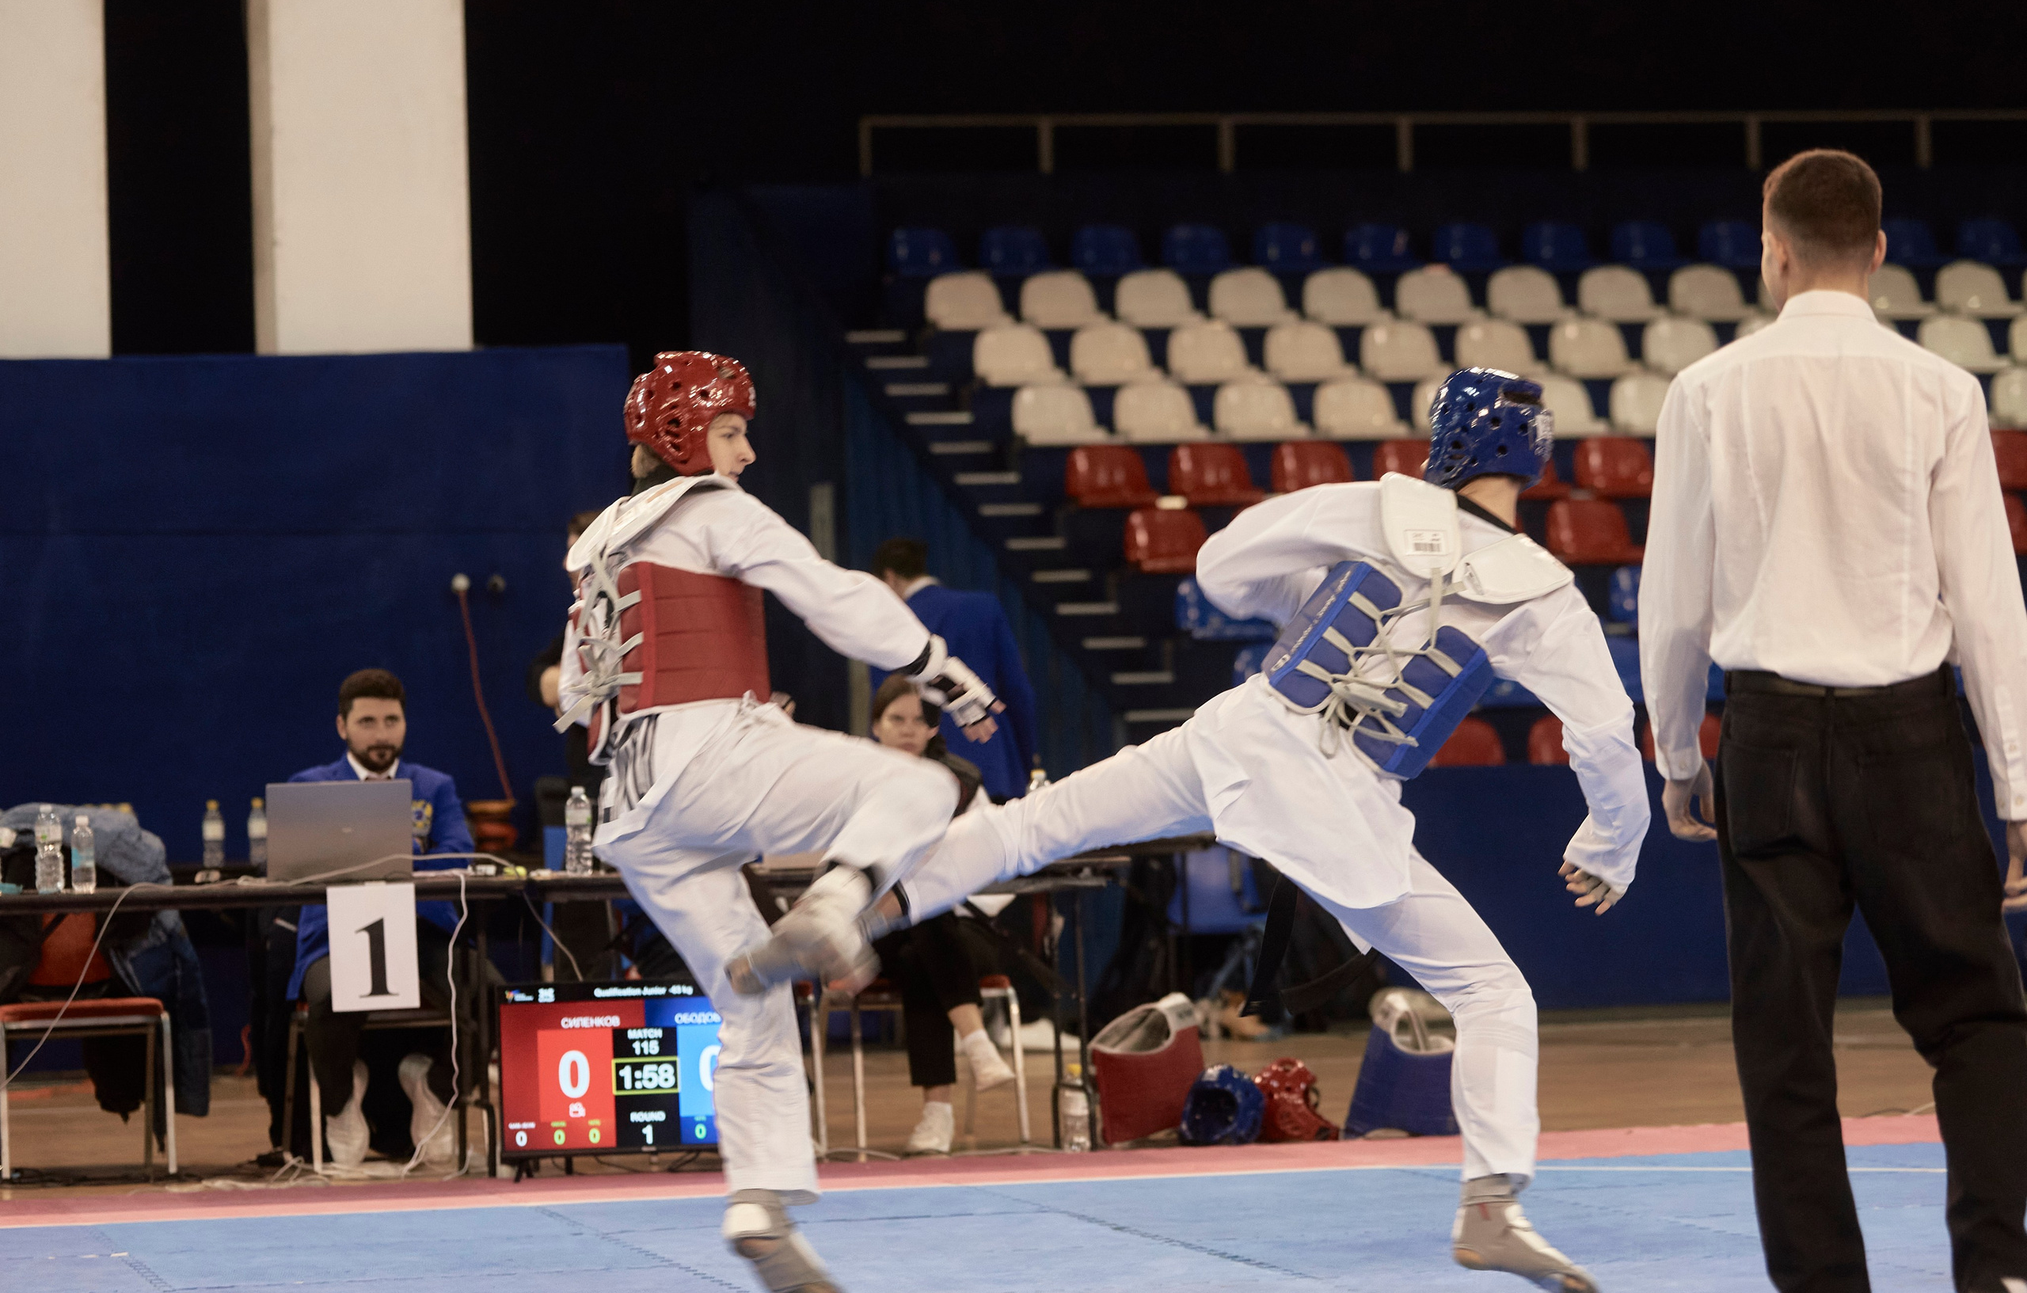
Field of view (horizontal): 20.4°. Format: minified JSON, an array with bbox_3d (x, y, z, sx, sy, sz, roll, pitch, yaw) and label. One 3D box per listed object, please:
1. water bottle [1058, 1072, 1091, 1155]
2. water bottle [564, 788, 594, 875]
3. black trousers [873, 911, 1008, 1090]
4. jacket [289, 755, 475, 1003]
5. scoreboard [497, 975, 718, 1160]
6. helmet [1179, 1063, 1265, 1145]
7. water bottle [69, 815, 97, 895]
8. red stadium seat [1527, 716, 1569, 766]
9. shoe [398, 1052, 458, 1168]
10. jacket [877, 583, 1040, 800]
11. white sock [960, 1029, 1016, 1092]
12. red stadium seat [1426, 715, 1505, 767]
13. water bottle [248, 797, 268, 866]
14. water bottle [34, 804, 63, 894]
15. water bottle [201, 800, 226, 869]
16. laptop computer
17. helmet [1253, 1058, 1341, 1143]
[{"bbox_3d":[0.160,1.181,14.420,0.066,0.224,0.066,-2,-2,0],"label":"water bottle"},{"bbox_3d":[-1.108,0.466,14.350,0.068,0.222,0.068,-1,-2,-13],"label":"water bottle"},{"bbox_3d":[-0.207,0.924,14.850,0.380,0.500,0.580,-1,-2,-12],"label":"black trousers"},{"bbox_3d":[-1.645,0.601,14.600,0.500,0.640,0.420,-1,-2,-10],"label":"jacket"},{"bbox_3d":[-0.915,1.048,14.050,0.730,0.440,0.090,-1,-2,-12],"label":"scoreboard"},{"bbox_3d":[0.540,1.184,14.600,0.200,0.208,0.230,-2,-2,19],"label":"helmet"},{"bbox_3d":[-2.208,0.494,13.360,0.058,0.188,0.058,-2,-2,0],"label":"water bottle"},{"bbox_3d":[2.487,0.460,24.299,0.420,0.360,0.420,-1,-2,-12],"label":"red stadium seat"},{"bbox_3d":[-1.535,1.213,14.750,0.130,0.280,0.250,-1,-2,-9],"label":"shoe"},{"bbox_3d":[-0.173,0.143,17.800,0.480,0.710,0.290,-1,-2,-27],"label":"jacket"},{"bbox_3d":[-0.059,1.066,14.450,0.100,0.125,0.250,-18,5,-28],"label":"white sock"},{"bbox_3d":[1.988,0.467,24.299,0.420,0.360,0.420,-1,-2,-12],"label":"red stadium seat"},{"bbox_3d":[-2.359,0.581,17.600,0.068,0.220,0.068,-1,-2,-13],"label":"water bottle"},{"bbox_3d":[-2.363,0.497,13.800,0.068,0.222,0.068,-1,-2,-13],"label":"water bottle"},{"bbox_3d":[-2.559,0.602,18.000,0.064,0.222,0.064,-2,-2,0],"label":"water bottle"},{"bbox_3d":[-1.647,0.452,13.749,0.360,0.237,0.280,-1,-2,-7],"label":"laptop computer"},{"bbox_3d":[0.725,1.176,14.600,0.250,0.225,0.200,-2,-2,-6],"label":"helmet"}]

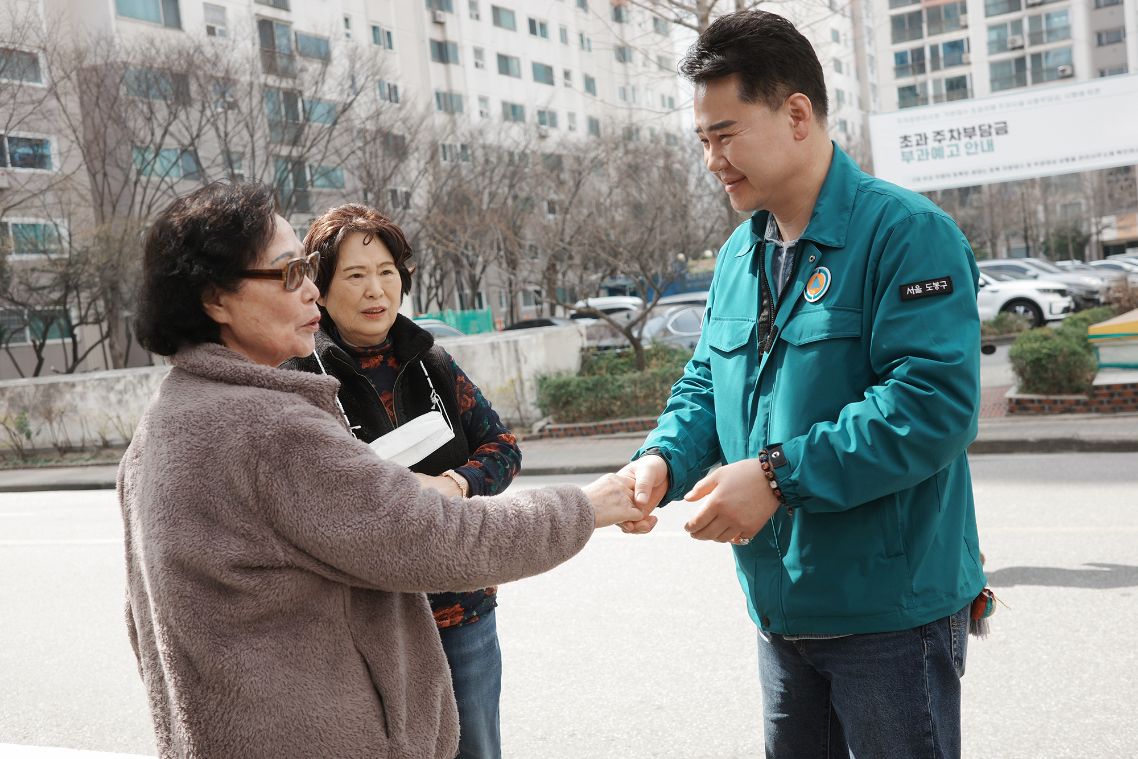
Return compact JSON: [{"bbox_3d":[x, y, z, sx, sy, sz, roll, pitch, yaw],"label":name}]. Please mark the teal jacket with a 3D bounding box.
[{"bbox_3d":[0.336,0.018,1.800,0.490,0.690,0.550,-8,4,-30],"label":"teal jacket"}]

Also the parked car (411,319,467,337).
[{"bbox_3d":[-2.612,-0.356,23.000,4.600,1.500,1.830,-5,4,12],"label":"parked car"}]

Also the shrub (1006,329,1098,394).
[{"bbox_3d":[4.575,-0.176,11.950,0.680,0.620,0.680,-4,4,31],"label":"shrub"}]

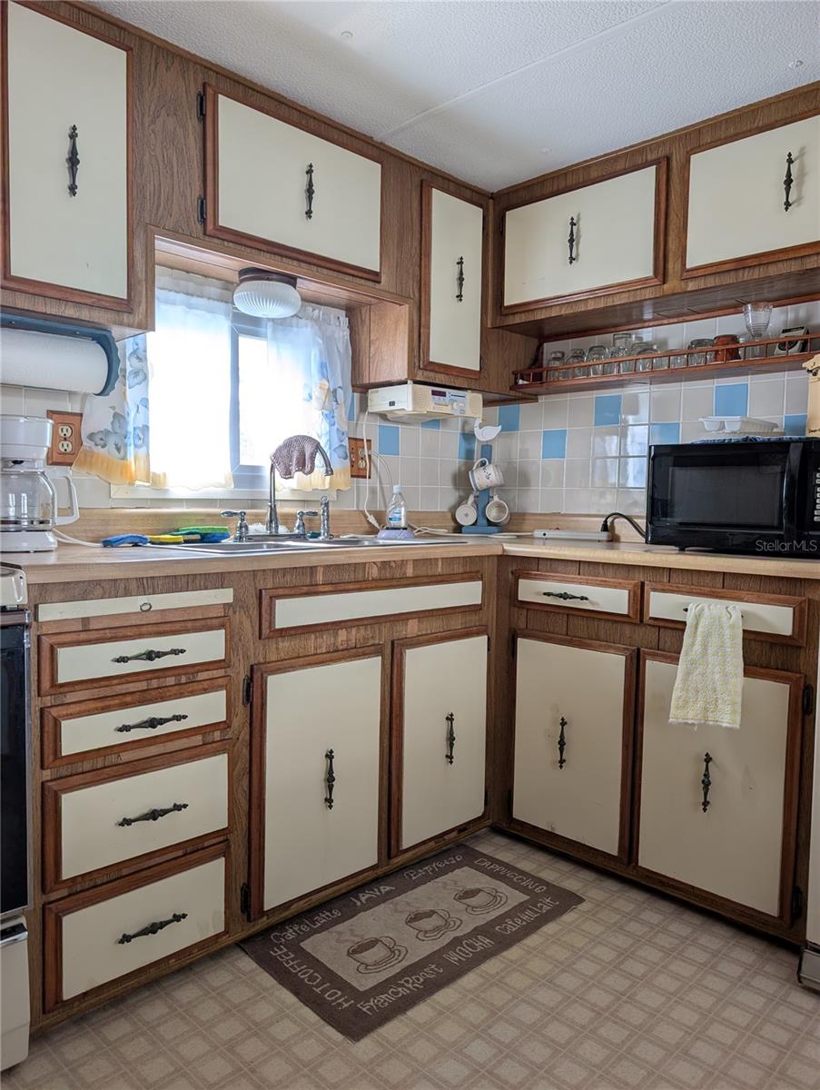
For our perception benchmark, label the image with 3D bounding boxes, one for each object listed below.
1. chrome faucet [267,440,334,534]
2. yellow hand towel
[{"bbox_3d":[-0.321,-0.166,2.186,0.250,0.305,0.080,3,4,33],"label":"chrome faucet"},{"bbox_3d":[0.702,0.287,1.797,0.045,0.302,0.172,-2,5,-45],"label":"yellow hand towel"}]

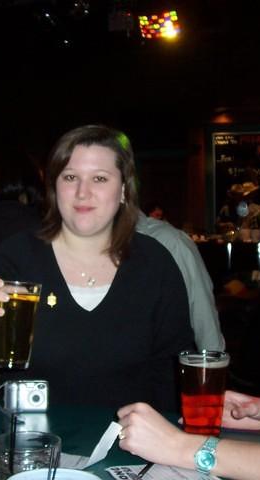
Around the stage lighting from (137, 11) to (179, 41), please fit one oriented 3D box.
[{"bbox_3d":[0.229,-1.693,5.400,0.320,0.250,0.250,1,25,-4],"label":"stage lighting"}]

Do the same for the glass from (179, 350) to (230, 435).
[{"bbox_3d":[0.126,0.270,1.170,0.088,0.145,0.088,1,1,0],"label":"glass"}]

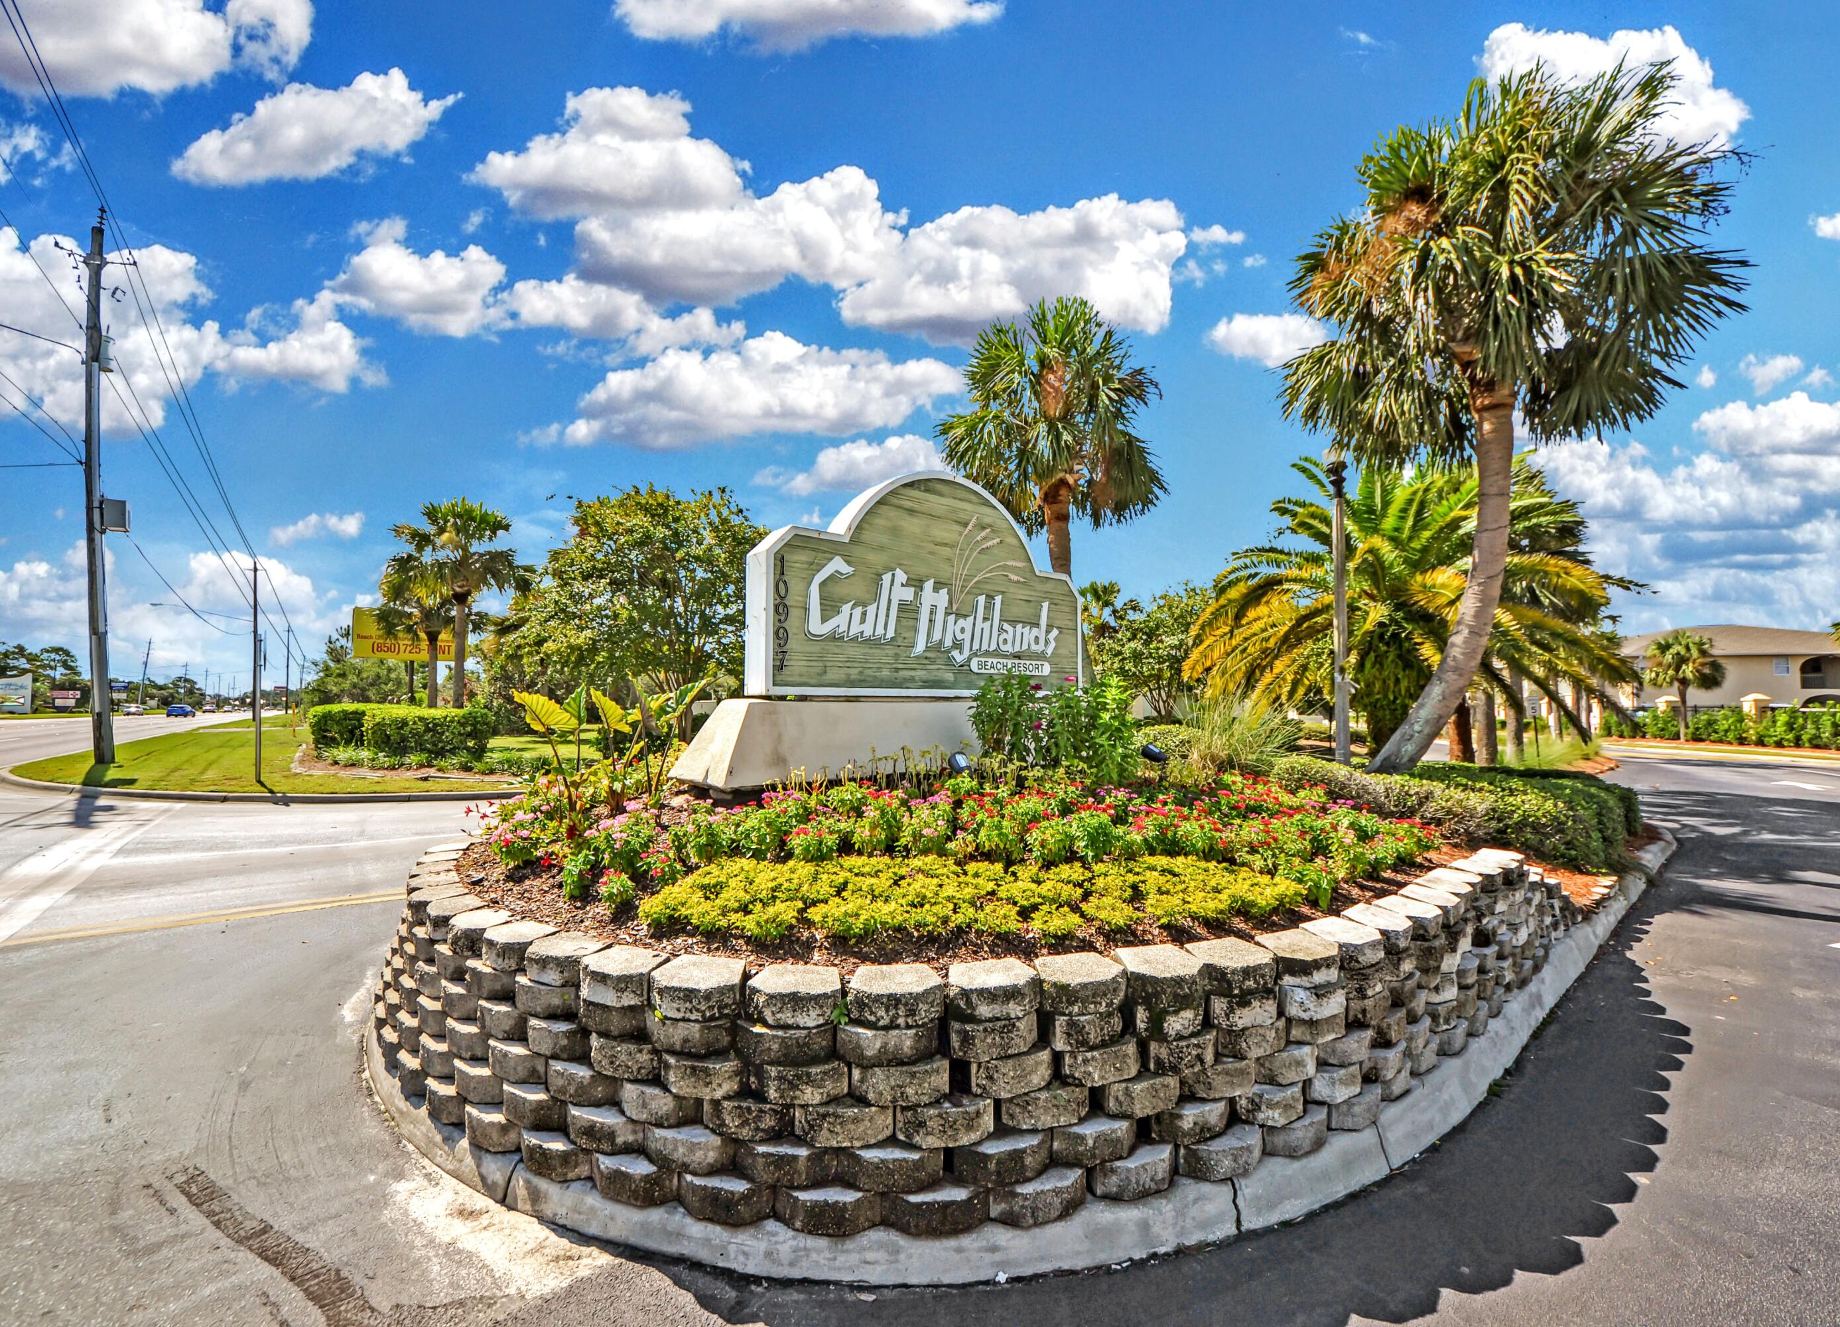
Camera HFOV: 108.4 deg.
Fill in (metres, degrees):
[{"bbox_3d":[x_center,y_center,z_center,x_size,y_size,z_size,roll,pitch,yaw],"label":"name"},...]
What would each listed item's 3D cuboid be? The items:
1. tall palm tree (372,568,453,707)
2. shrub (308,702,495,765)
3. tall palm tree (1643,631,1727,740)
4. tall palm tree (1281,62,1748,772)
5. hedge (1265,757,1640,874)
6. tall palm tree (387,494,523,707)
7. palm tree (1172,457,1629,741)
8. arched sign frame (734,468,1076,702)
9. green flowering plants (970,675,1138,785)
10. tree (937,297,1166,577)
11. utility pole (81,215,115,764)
[{"bbox_3d":[-14.787,-0.194,20.041,2.900,5.492,2.900,2,-4,-36],"label":"tall palm tree"},{"bbox_3d":[-13.650,1.846,17.620,4.400,1.300,1.600,0,-3,5],"label":"shrub"},{"bbox_3d":[29.900,0.898,25.994,2.150,4.330,2.150,0,-3,0],"label":"tall palm tree"},{"bbox_3d":[7.100,-3.197,8.360,4.400,9.300,4.400,0,-3,0],"label":"tall palm tree"},{"bbox_3d":[5.600,1.541,7.527,1.350,0.650,3.600,1,-3,-21],"label":"hedge"},{"bbox_3d":[-14.370,-1.174,20.596,3.300,7.511,3.300,2,-4,-35],"label":"tall palm tree"},{"bbox_3d":[9.127,-0.885,12.668,6.500,5.762,6.500,-2,-4,36],"label":"palm tree"},{"bbox_3d":[0.178,-0.629,5.423,3.230,1.785,0.302,3,-4,-39],"label":"arched sign frame"},{"bbox_3d":[1.250,0.621,6.324,1.500,1.050,0.800,0,-3,0],"label":"green flowering plants"},{"bbox_3d":[2.049,-1.782,9.813,3.400,6.939,3.400,-1,-3,12],"label":"tree"},{"bbox_3d":[-19.828,-4.362,16.064,0.380,13.537,0.400,-8,-4,44],"label":"utility pole"}]

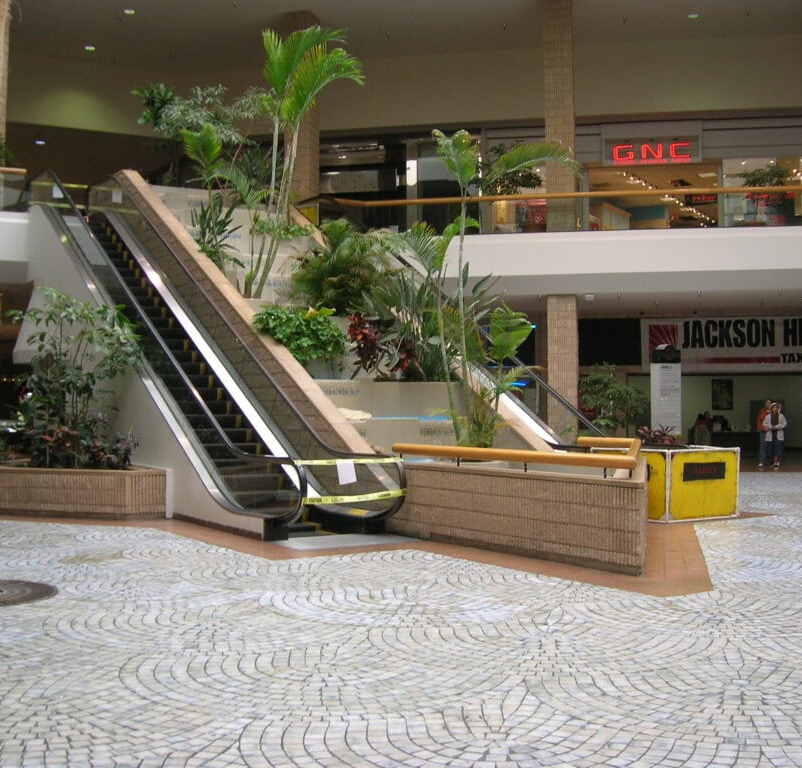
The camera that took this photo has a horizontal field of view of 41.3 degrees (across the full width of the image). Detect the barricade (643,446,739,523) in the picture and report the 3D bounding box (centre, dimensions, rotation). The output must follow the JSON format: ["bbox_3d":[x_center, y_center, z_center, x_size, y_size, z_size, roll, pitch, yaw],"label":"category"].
[{"bbox_3d":[3.871,1.405,15.113,1.550,0.990,1.300,1,-1,-33],"label":"barricade"}]

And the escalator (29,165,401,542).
[{"bbox_3d":[-4.144,-1.285,17.836,1.700,6.450,13.400,1,-1,-33],"label":"escalator"}]

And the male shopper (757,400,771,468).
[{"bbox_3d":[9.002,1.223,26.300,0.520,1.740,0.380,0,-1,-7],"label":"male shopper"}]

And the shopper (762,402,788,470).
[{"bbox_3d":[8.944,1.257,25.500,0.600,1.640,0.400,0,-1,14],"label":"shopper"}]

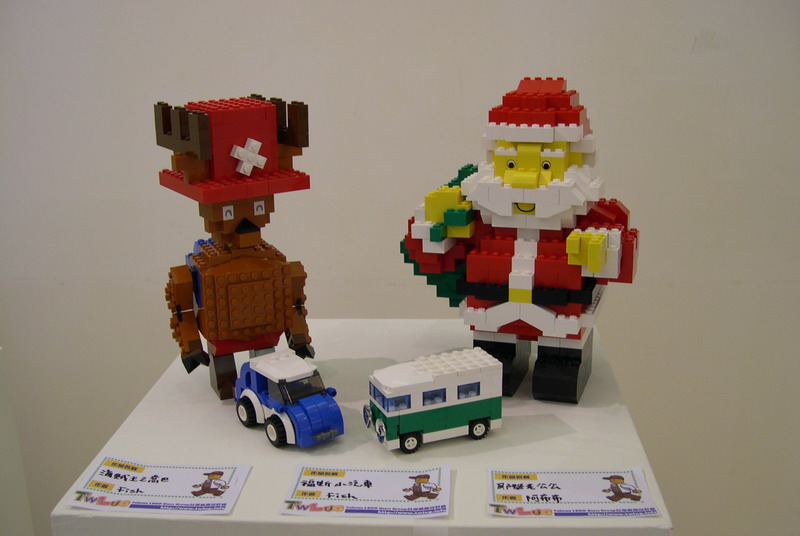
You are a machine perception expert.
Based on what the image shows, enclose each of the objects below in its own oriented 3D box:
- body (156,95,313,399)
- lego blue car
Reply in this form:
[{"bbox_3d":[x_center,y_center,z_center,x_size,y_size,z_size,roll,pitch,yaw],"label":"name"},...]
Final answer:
[{"bbox_3d":[-0.122,-0.015,0.643,0.105,0.207,0.091,-8,19,-24],"label":"body"},{"bbox_3d":[-0.073,0.086,0.589,0.050,0.044,0.082,-13,21,-35],"label":"lego blue car"}]

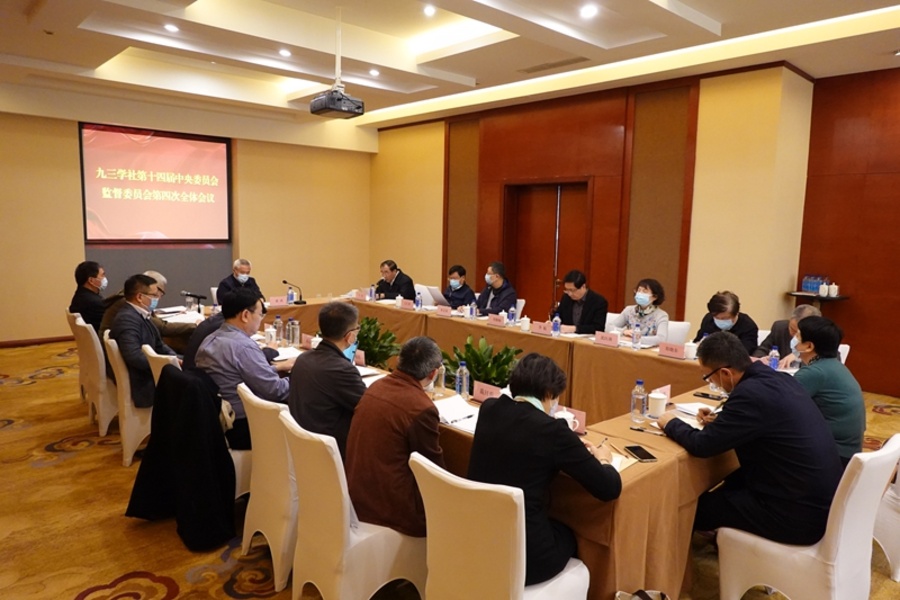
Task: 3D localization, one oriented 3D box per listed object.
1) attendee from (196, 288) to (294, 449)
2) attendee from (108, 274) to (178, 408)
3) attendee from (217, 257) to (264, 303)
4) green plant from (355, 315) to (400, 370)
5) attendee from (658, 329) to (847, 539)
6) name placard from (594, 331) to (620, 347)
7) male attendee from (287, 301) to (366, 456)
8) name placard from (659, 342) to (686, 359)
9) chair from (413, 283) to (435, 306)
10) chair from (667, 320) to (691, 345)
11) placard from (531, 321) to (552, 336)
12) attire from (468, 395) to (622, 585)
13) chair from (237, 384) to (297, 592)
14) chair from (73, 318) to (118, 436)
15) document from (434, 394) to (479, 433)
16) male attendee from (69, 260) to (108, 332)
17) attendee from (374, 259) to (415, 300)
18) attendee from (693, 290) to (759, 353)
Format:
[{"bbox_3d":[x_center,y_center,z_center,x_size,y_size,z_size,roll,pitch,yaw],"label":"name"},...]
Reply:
[{"bbox_3d":[-1.036,0.572,3.570,0.750,1.240,0.580,-5,9,-43],"label":"attendee"},{"bbox_3d":[-2.097,0.457,4.686,0.660,1.300,0.540,-6,10,-43],"label":"attendee"},{"bbox_3d":[-2.308,0.141,6.970,0.550,1.240,0.680,-5,9,-43],"label":"attendee"},{"bbox_3d":[-0.644,0.573,5.512,0.680,0.840,0.720,-5,9,-42],"label":"green plant"},{"bbox_3d":[1.324,0.748,2.655,0.600,1.200,0.820,-5,9,-43],"label":"attendee"},{"bbox_3d":[1.260,0.315,5.043,0.200,0.098,0.065,6,8,39],"label":"name placard"},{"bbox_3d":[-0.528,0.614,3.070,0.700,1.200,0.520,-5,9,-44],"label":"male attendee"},{"bbox_3d":[1.617,0.364,4.501,0.200,0.095,0.060,7,9,41],"label":"name placard"},{"bbox_3d":[-0.525,0.274,8.005,0.560,0.900,0.450,-6,10,-43],"label":"chair"},{"bbox_3d":[1.706,0.630,5.375,0.560,0.900,0.450,-6,10,-43],"label":"chair"},{"bbox_3d":[0.801,0.246,5.437,0.055,0.100,0.210,-6,10,-43],"label":"placard"},{"bbox_3d":[0.341,0.651,2.169,0.540,0.700,0.620,6,8,38],"label":"attire"},{"bbox_3d":[-0.741,0.862,3.187,0.550,0.900,0.450,-5,9,-40],"label":"chair"},{"bbox_3d":[-2.582,0.575,4.994,0.570,0.880,0.460,-5,9,-42],"label":"chair"},{"bbox_3d":[0.062,0.522,2.945,0.310,0.030,0.380,-5,9,-43],"label":"document"},{"bbox_3d":[-2.960,0.305,5.489,0.700,1.250,0.530,-5,9,-43],"label":"male attendee"},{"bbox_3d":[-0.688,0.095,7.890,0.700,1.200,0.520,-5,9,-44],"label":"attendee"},{"bbox_3d":[2.004,0.540,4.677,0.500,1.200,0.620,8,10,44],"label":"attendee"}]

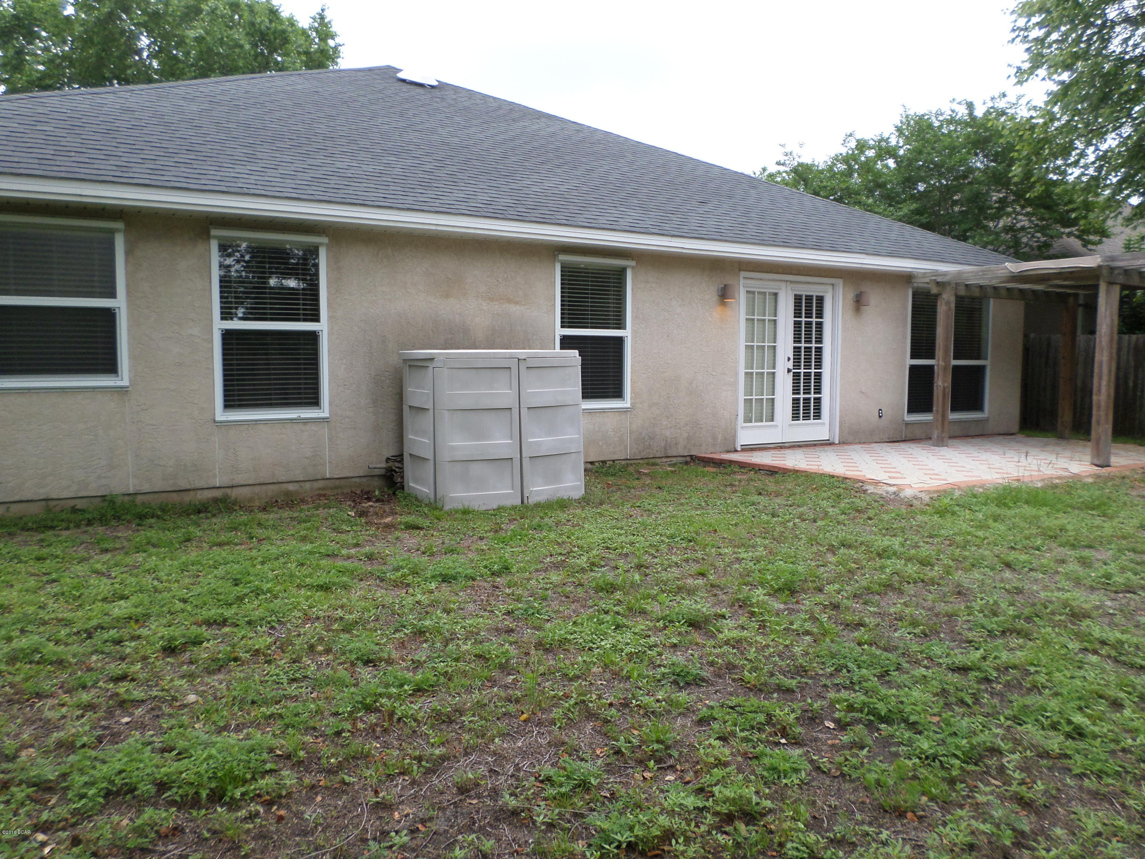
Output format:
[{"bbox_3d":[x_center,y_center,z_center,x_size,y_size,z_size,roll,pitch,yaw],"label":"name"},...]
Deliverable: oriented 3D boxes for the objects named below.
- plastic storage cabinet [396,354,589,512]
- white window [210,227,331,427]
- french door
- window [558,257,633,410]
[{"bbox_3d":[-0.702,-0.050,7.487,1.395,1.309,0.972,-3,5,-31],"label":"plastic storage cabinet"},{"bbox_3d":[-2.619,-0.886,7.222,0.960,1.626,0.100,-3,5,-29],"label":"white window"},{"bbox_3d":[2.669,-0.830,10.275,1.541,1.992,0.100,-3,5,-29],"label":"french door"},{"bbox_3d":[0.237,-1.015,8.827,0.935,1.633,0.100,-3,5,-29],"label":"window"}]

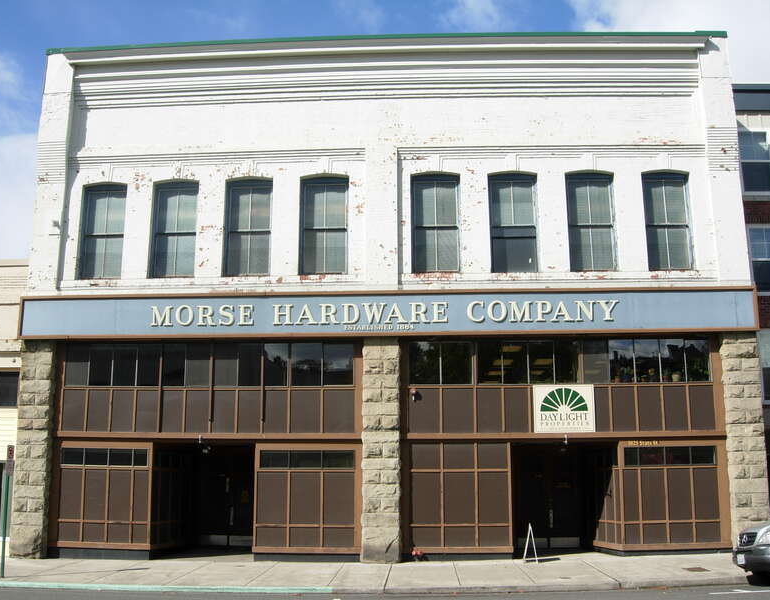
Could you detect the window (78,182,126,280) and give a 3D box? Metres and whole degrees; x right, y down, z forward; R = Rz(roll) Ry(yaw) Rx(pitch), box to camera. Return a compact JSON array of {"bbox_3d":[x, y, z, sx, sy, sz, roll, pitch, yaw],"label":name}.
[{"bbox_3d":[-6.834,-1.662,20.211,1.099,2.405,0.200,-1,-11,2],"label":"window"}]

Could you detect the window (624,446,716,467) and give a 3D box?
[{"bbox_3d":[6.348,3.482,18.526,2.000,0.420,0.100,-1,-11,2],"label":"window"}]

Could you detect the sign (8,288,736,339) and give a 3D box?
[{"bbox_3d":[-0.054,0.333,19.194,16.882,0.978,0.250,-1,-11,2],"label":"sign"}]

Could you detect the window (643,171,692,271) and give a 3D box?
[{"bbox_3d":[6.681,-1.865,19.670,1.085,2.444,0.200,-1,-11,2],"label":"window"}]

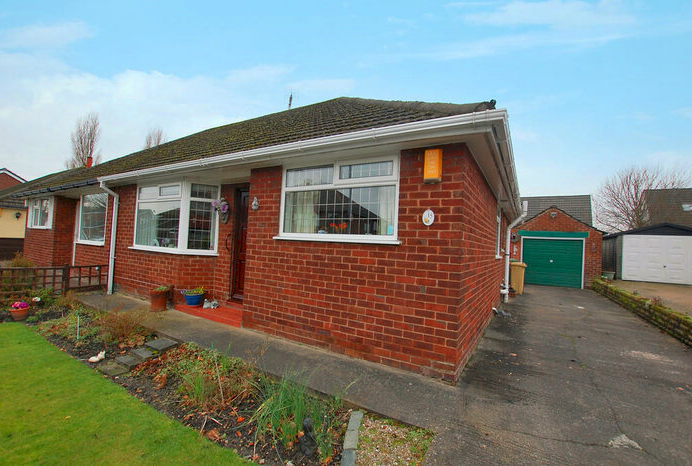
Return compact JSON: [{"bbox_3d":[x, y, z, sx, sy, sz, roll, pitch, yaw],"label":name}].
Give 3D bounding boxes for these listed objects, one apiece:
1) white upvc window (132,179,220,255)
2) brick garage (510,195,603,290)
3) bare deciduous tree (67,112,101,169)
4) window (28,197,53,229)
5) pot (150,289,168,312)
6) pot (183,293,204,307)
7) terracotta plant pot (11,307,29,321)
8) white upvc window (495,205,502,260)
[{"bbox_3d":[-3.489,-0.295,5.861,2.300,1.420,0.520,1,-3,30],"label":"white upvc window"},{"bbox_3d":[10.437,0.716,15.088,3.400,3.600,5.000,1,-3,30],"label":"brick garage"},{"bbox_3d":[-28.179,-5.782,30.665,3.600,14.100,3.600,1,-3,30],"label":"bare deciduous tree"},{"bbox_3d":[-9.719,-0.649,9.300,2.150,1.050,0.100,1,-3,30],"label":"window"},{"bbox_3d":[-3.242,1.190,5.078,0.270,0.320,0.270,1,-3,30],"label":"pot"},{"bbox_3d":[-2.670,1.189,5.144,0.300,0.170,0.300,3,-3,0],"label":"pot"},{"bbox_3d":[-4.676,1.172,4.176,0.200,0.140,0.200,1,-3,30],"label":"terracotta plant pot"},{"bbox_3d":[3.445,0.003,6.570,0.120,1.180,1.250,1,-3,32],"label":"white upvc window"}]

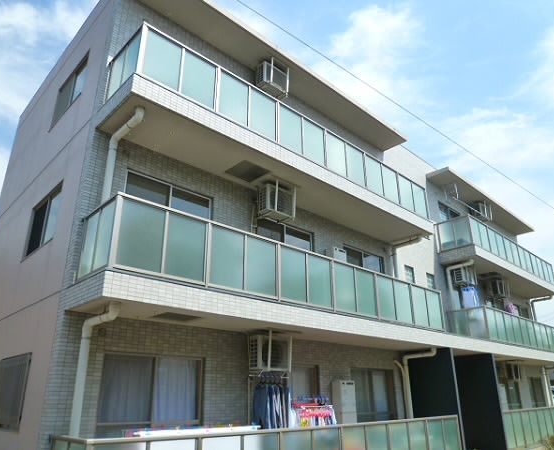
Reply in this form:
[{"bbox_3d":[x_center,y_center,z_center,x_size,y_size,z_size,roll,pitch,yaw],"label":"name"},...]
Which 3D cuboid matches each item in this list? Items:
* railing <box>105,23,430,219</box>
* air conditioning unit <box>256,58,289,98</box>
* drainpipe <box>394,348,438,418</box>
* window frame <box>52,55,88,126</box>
[{"bbox_3d":[0.675,-1.418,9.374,8.421,0.958,1.130,19,-28,-40],"label":"railing"},{"bbox_3d":[-0.096,-3.134,9.441,0.724,0.553,0.302,19,-29,-40],"label":"air conditioning unit"},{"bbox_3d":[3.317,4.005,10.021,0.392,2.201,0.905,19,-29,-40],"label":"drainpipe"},{"bbox_3d":[-4.086,-2.623,8.649,0.100,1.010,1.660,19,-28,-40],"label":"window frame"}]

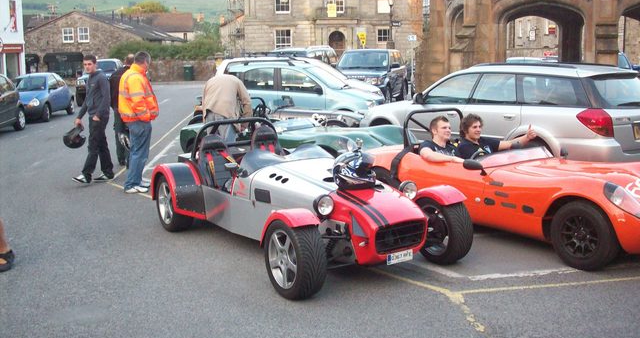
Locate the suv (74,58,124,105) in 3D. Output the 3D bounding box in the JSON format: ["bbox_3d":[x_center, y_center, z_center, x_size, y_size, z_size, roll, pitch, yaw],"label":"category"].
[{"bbox_3d":[-9.050,-3.631,28.400,1.800,1.800,4.600,-3,9,-16],"label":"suv"}]

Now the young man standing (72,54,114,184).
[{"bbox_3d":[-3.221,-0.695,9.548,0.620,1.770,0.560,-7,11,-33],"label":"young man standing"}]

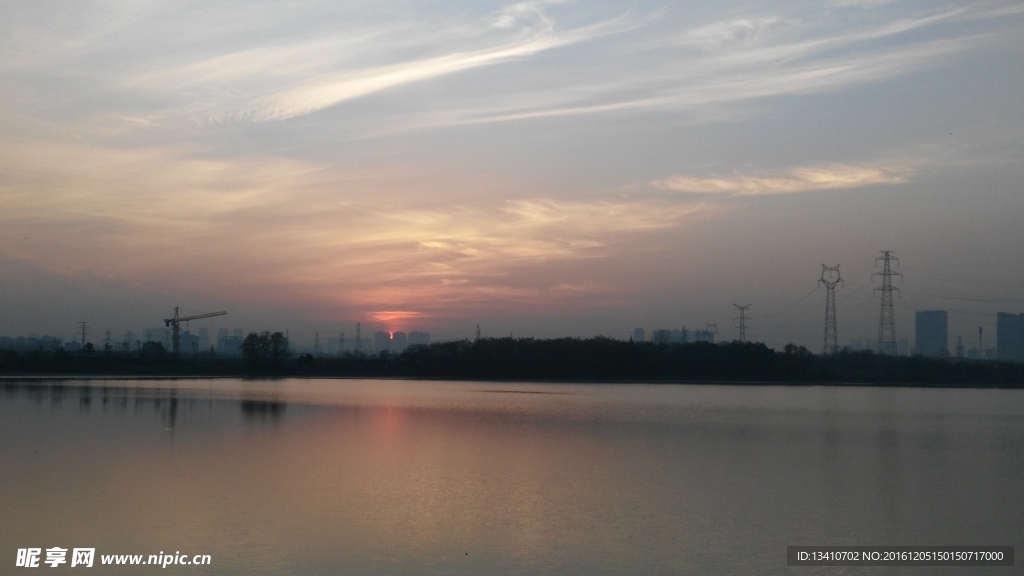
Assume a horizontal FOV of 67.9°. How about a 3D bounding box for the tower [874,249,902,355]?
[{"bbox_3d":[166.875,10.536,337.931,12.800,54.600,7.200,-1,-6,16],"label":"tower"}]

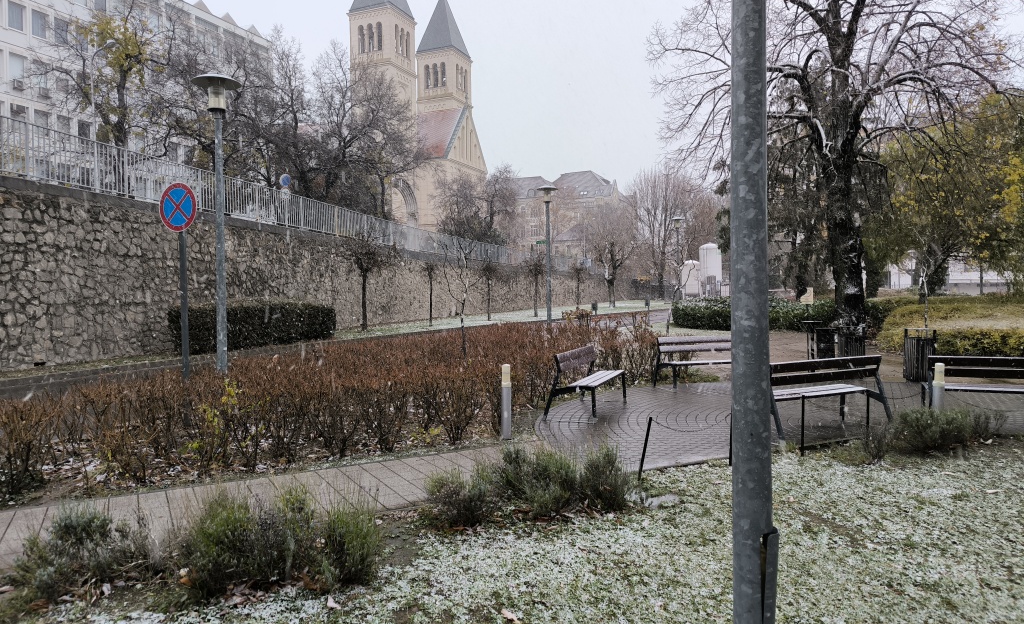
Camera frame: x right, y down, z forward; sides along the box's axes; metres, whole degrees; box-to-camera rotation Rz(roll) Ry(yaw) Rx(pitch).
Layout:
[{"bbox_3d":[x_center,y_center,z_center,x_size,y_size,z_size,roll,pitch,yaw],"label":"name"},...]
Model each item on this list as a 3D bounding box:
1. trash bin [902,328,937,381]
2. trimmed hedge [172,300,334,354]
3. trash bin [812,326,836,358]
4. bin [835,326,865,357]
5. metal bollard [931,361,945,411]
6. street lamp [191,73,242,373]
[{"bbox_3d":[7.524,0.806,13.100,0.510,0.980,0.500,0,1,30],"label":"trash bin"},{"bbox_3d":[-7.034,0.378,19.737,0.950,1.100,6.086,-1,1,18],"label":"trimmed hedge"},{"bbox_3d":[7.815,0.844,17.700,0.480,0.880,0.480,0,1,24],"label":"trash bin"},{"bbox_3d":[6.461,0.751,13.500,0.500,0.930,0.500,0,1,27],"label":"bin"},{"bbox_3d":[4.410,0.927,7.350,0.110,0.820,0.110,0,1,24],"label":"metal bollard"},{"bbox_3d":[-3.907,-0.924,9.500,0.630,4.549,0.630,0,1,24],"label":"street lamp"}]

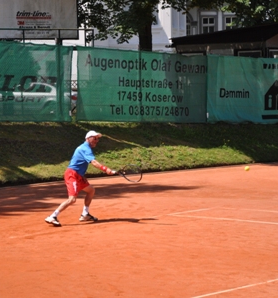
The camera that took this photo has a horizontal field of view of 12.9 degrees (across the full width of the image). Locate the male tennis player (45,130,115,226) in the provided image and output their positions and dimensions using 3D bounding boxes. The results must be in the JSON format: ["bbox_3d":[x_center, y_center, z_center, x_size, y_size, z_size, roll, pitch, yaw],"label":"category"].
[{"bbox_3d":[-0.950,0.462,20.245,1.138,1.518,0.720,-1,3,-3],"label":"male tennis player"}]

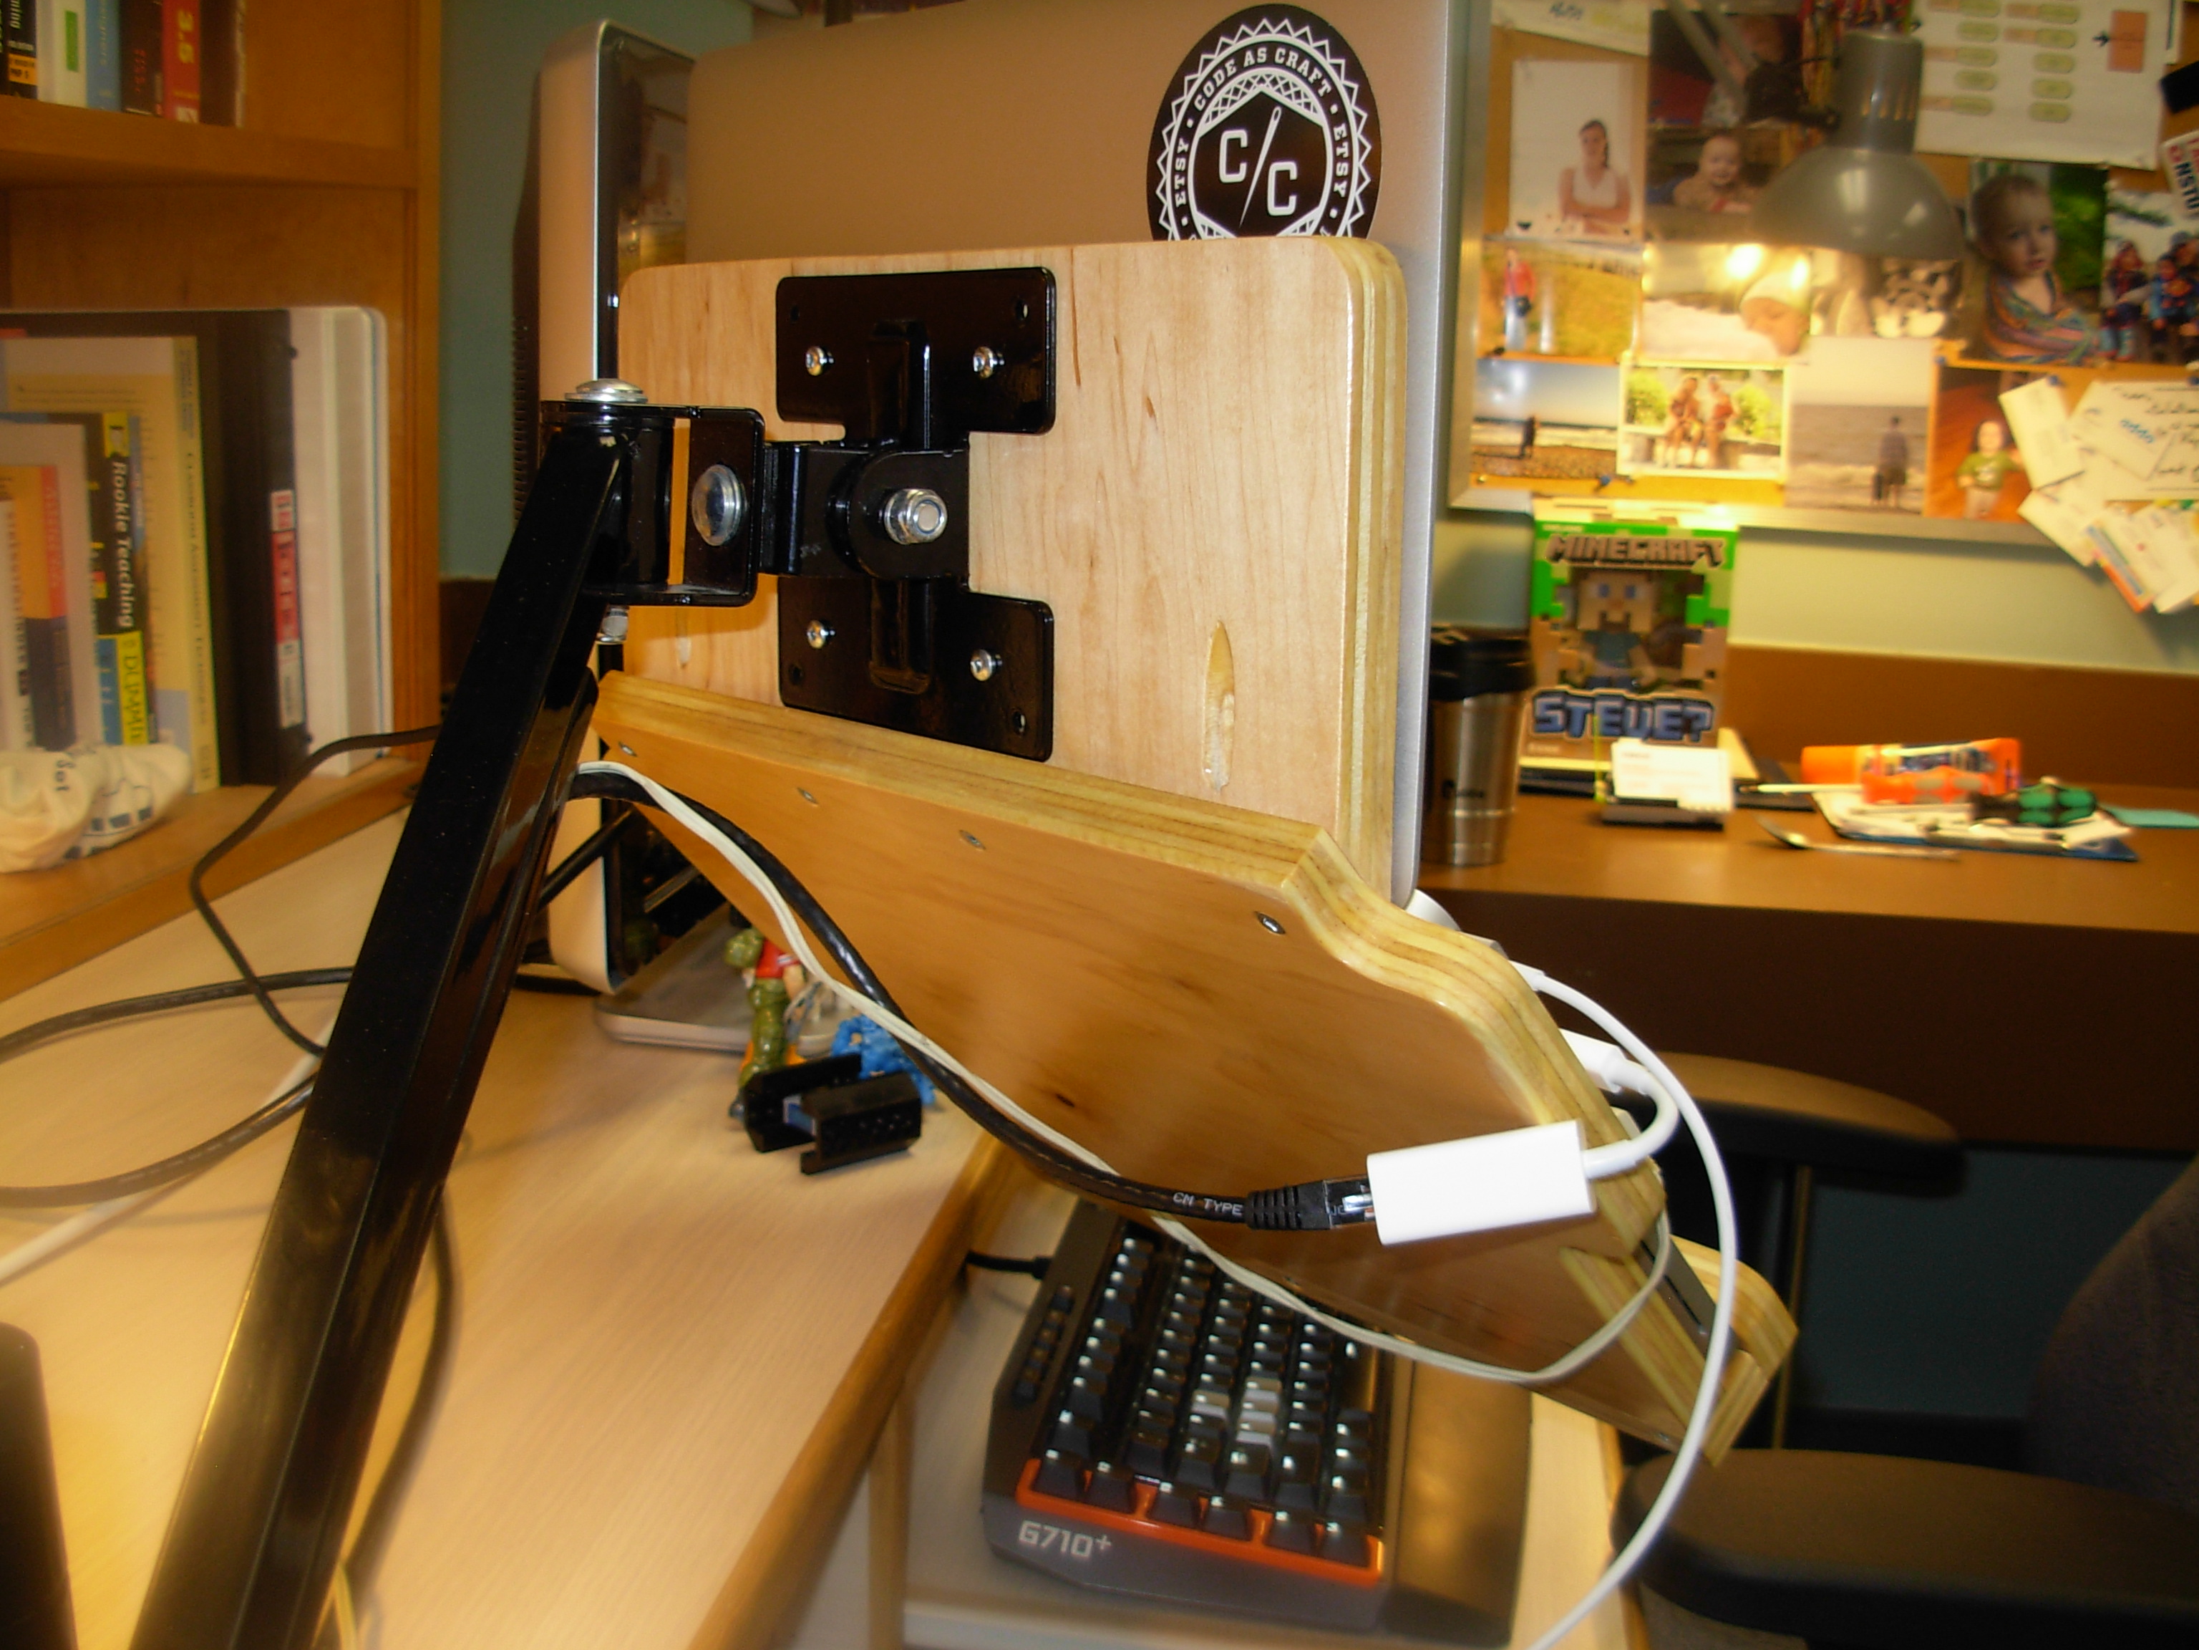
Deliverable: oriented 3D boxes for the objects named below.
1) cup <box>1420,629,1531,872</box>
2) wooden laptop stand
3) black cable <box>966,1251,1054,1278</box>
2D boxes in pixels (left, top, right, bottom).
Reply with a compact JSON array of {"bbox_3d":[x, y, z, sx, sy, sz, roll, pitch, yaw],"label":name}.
[{"bbox_3d":[0.271,-0.057,1.756,0.087,0.168,0.087,5,13,9],"label":"cup"},{"bbox_3d":[0.011,-0.004,0.690,0.181,0.315,0.375,-8,16,-40],"label":"wooden laptop stand"},{"bbox_3d":[-0.041,0.198,1.078,0.044,0.012,0.011,5,13,8],"label":"black cable"}]

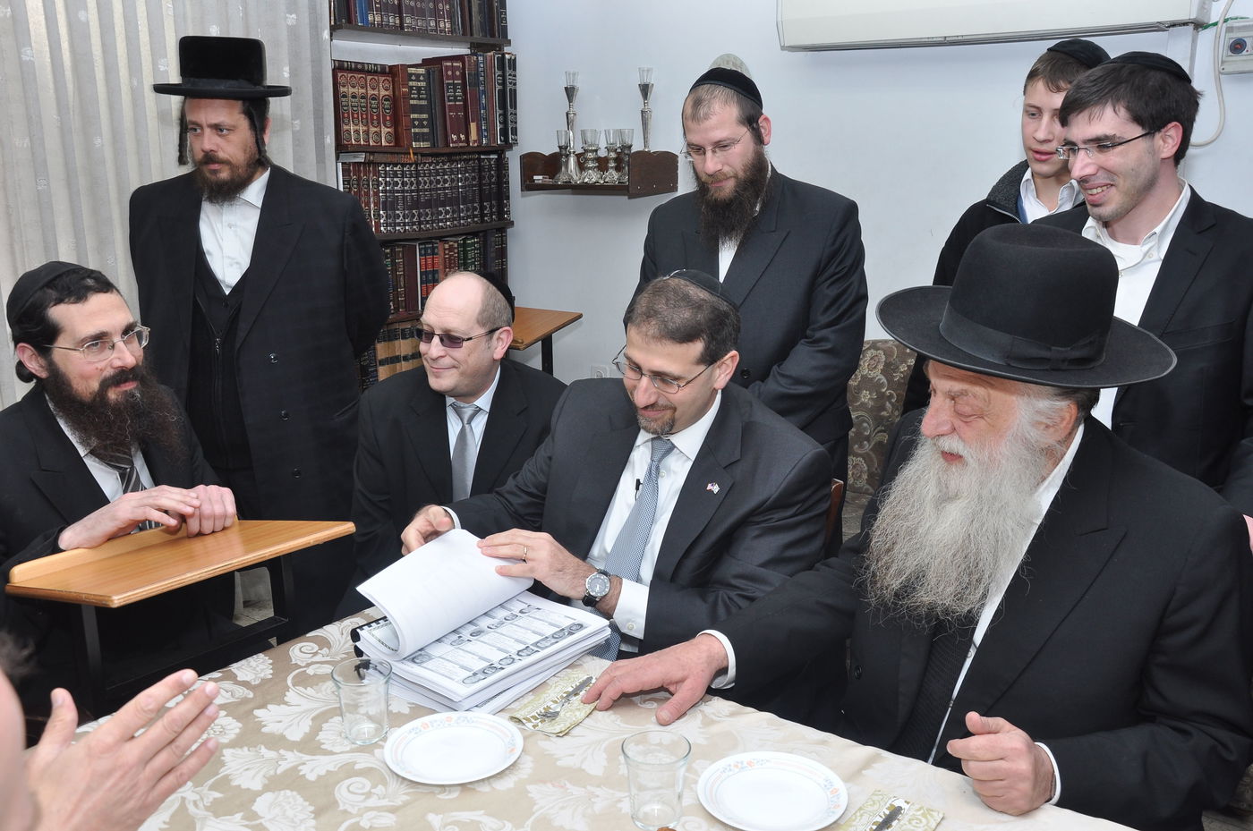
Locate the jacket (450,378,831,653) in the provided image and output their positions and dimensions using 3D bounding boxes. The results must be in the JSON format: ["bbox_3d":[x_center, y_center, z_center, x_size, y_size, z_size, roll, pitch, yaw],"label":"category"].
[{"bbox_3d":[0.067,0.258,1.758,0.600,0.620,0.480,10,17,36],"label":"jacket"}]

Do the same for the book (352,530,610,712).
[{"bbox_3d":[-0.234,0.317,1.700,0.245,0.130,0.300,12,18,38],"label":"book"}]

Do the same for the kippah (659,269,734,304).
[{"bbox_3d":[0.124,-0.210,1.830,0.135,0.048,0.135,10,-5,34],"label":"kippah"}]

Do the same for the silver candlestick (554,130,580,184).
[{"bbox_3d":[-0.206,-0.873,3.630,0.078,0.184,0.078,0,14,0],"label":"silver candlestick"}]

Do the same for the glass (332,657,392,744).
[{"bbox_3d":[-0.361,0.398,1.489,0.081,0.088,0.081,0,14,0],"label":"glass"}]

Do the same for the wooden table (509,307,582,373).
[{"bbox_3d":[-0.447,0.084,4.211,0.450,0.954,0.385,8,16,32],"label":"wooden table"}]

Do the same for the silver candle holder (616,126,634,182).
[{"bbox_3d":[-0.004,-0.808,3.345,0.055,0.168,0.055,-1,15,0],"label":"silver candle holder"}]

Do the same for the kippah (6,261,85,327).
[{"bbox_3d":[-0.931,-0.201,1.740,0.165,0.065,0.165,-14,-24,-45],"label":"kippah"}]

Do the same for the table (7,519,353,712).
[{"bbox_3d":[-0.748,0.648,1.921,0.379,0.925,0.421,10,17,38],"label":"table"}]

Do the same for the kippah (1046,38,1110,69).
[{"bbox_3d":[0.827,-0.647,1.950,0.140,0.060,0.140,11,-10,36],"label":"kippah"}]

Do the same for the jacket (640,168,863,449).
[{"bbox_3d":[0.278,-0.205,2.380,0.520,0.670,0.310,9,17,31],"label":"jacket"}]

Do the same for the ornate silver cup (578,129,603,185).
[{"bbox_3d":[-0.135,-0.981,4.080,0.085,0.210,0.085,0,13,0],"label":"ornate silver cup"}]

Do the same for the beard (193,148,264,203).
[{"bbox_3d":[-0.811,-0.490,2.200,0.140,0.118,0.120,2,14,7],"label":"beard"}]

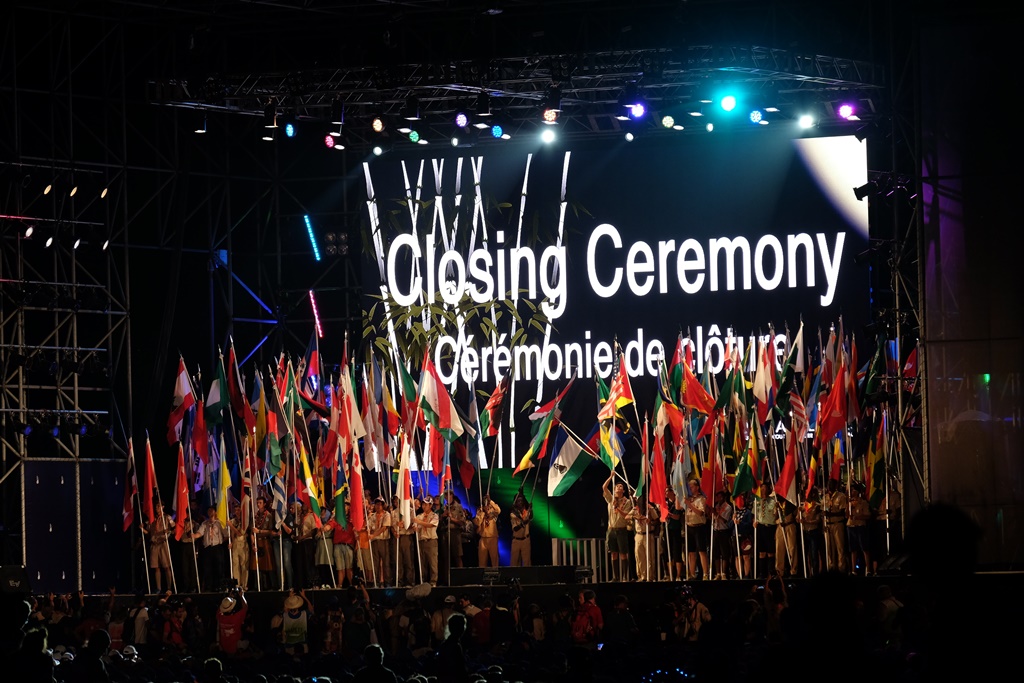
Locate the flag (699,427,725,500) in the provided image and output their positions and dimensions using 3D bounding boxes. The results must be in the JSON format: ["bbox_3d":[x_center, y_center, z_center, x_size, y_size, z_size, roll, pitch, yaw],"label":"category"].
[{"bbox_3d":[3.572,2.184,119.189,0.466,1.325,0.300,-2,-3,11],"label":"flag"}]

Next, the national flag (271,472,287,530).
[{"bbox_3d":[-4.319,2.923,123.129,0.296,1.147,0.250,-2,-3,11],"label":"national flag"}]

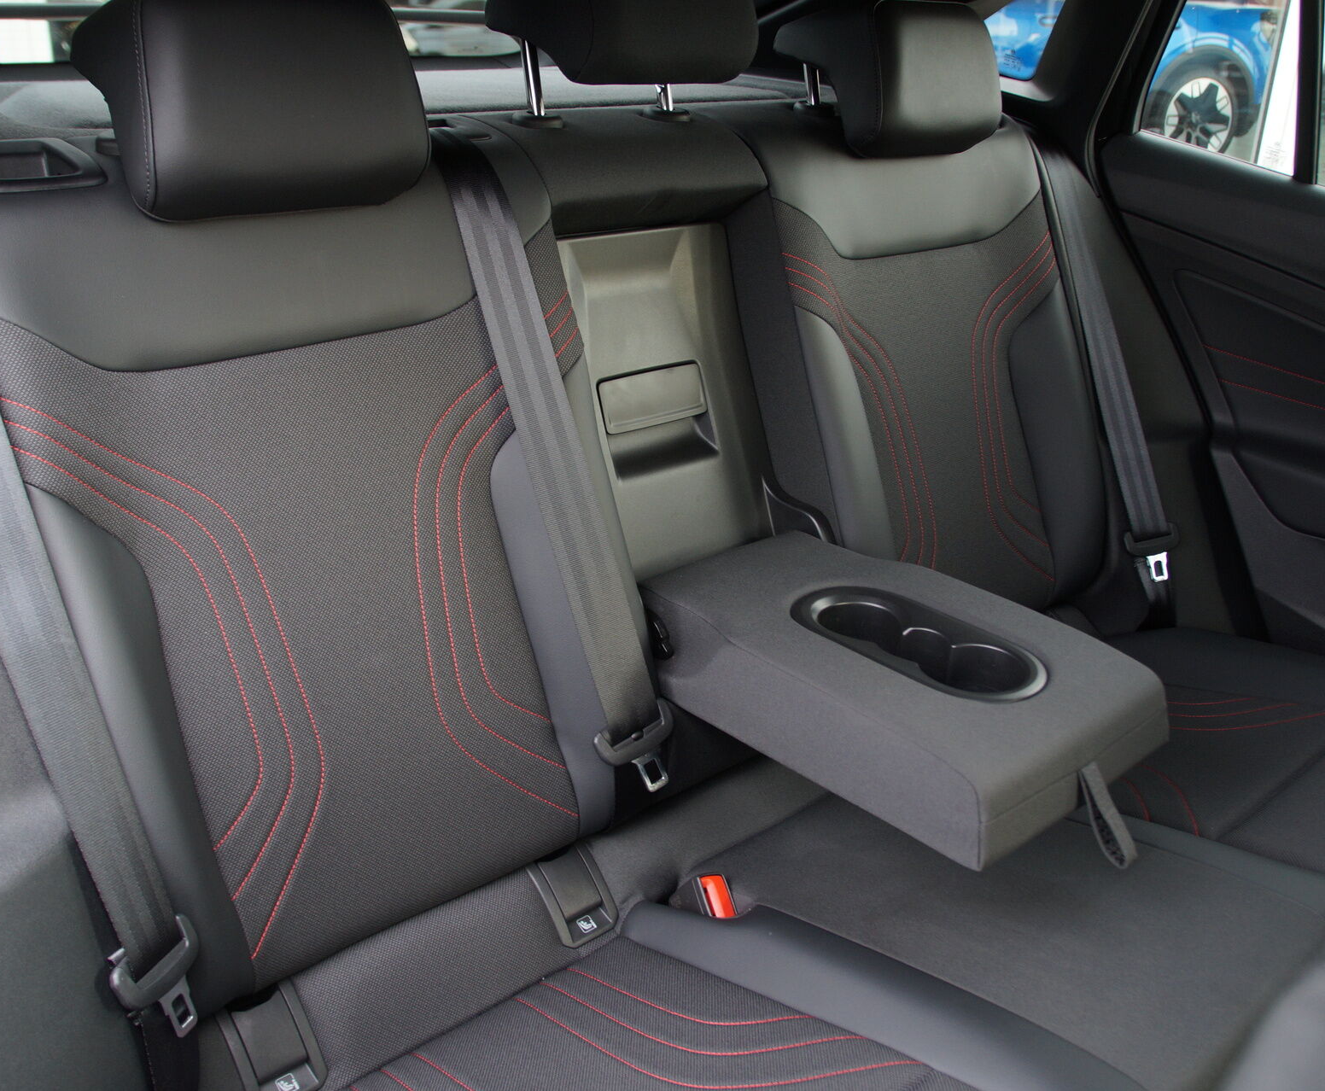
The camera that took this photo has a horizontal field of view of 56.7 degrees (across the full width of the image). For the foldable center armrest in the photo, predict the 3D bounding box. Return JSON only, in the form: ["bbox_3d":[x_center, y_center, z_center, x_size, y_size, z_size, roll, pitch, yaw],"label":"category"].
[{"bbox_3d":[0.186,0.095,0.986,0.250,0.087,0.352,-17,29,-39],"label":"foldable center armrest"}]

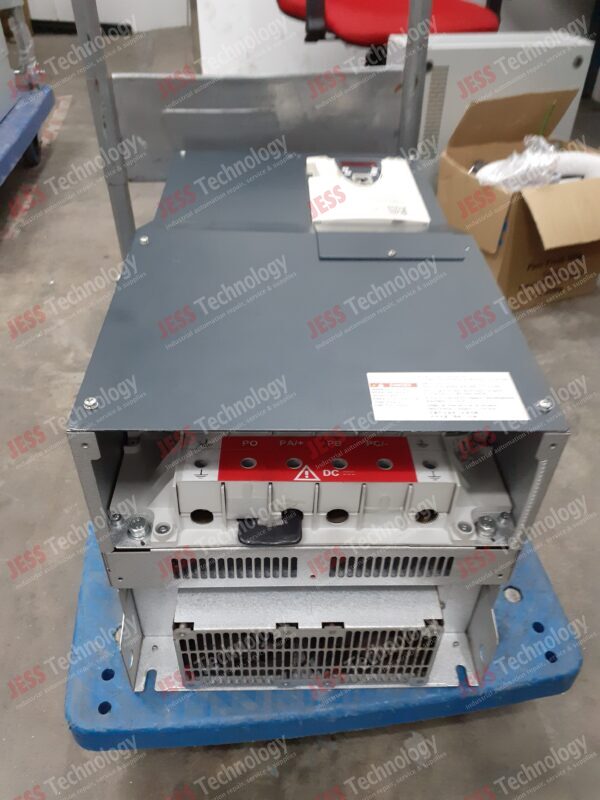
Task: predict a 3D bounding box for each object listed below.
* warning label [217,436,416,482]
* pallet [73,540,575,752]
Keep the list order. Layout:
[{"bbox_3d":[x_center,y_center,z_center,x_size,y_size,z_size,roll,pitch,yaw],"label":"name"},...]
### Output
[{"bbox_3d":[0.018,0.061,0.663,0.204,0.003,0.064,0,42,-2],"label":"warning label"},{"bbox_3d":[-0.015,0.057,1.033,0.600,0.065,0.900,-4,42,-7],"label":"pallet"}]

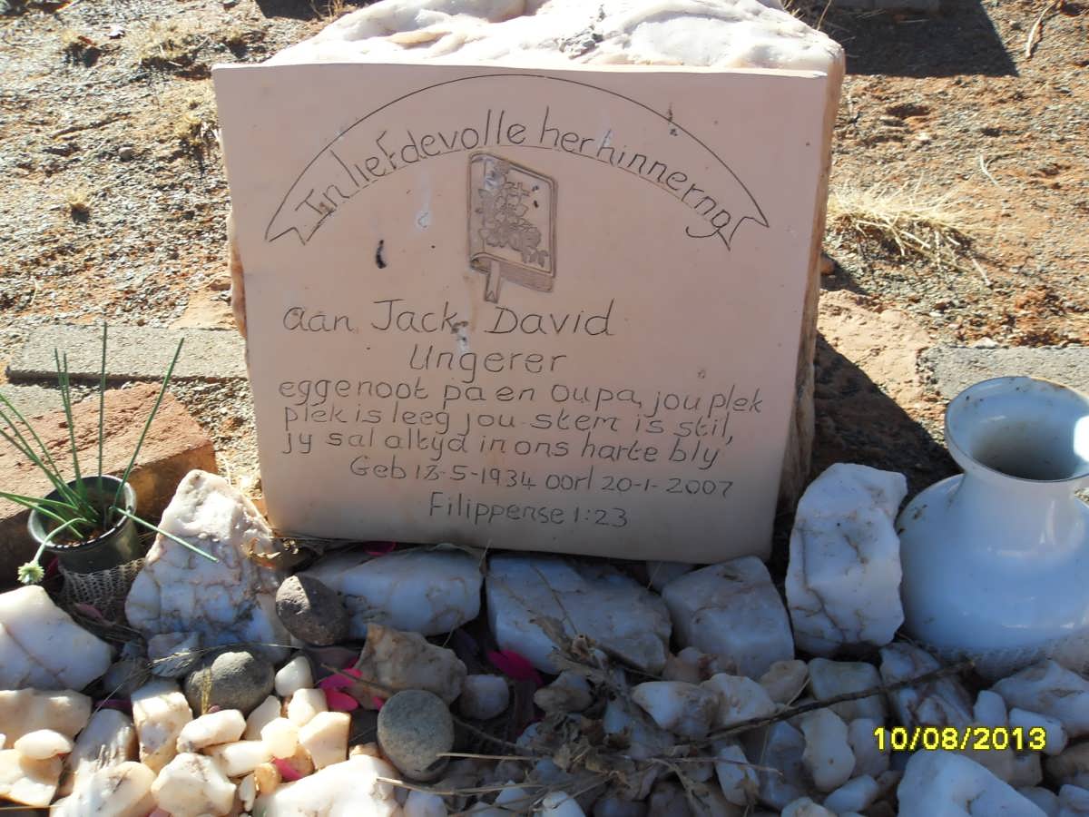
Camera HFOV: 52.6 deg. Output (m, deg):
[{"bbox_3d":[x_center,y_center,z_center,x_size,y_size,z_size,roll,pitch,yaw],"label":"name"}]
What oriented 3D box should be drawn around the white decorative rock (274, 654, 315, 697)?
[{"bbox_3d":[-0.225,0.240,0.991,0.035,0.035,0.035,-1,33,0],"label":"white decorative rock"}]

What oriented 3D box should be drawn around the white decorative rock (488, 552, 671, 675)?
[{"bbox_3d":[0.033,0.197,1.062,0.173,0.080,0.091,8,34,13],"label":"white decorative rock"}]

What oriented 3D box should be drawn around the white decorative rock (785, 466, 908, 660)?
[{"bbox_3d":[0.286,0.143,1.040,0.105,0.180,0.092,-1,34,0],"label":"white decorative rock"}]

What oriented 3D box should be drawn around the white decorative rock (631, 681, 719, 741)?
[{"bbox_3d":[0.117,0.273,0.992,0.078,0.043,0.047,-1,34,0],"label":"white decorative rock"}]

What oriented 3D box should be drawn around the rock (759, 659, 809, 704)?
[{"bbox_3d":[0.211,0.242,0.974,0.043,0.034,0.038,-9,39,-12],"label":"rock"}]

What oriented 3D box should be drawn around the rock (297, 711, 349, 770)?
[{"bbox_3d":[-0.184,0.276,0.917,0.042,0.042,0.040,-1,33,0],"label":"rock"}]

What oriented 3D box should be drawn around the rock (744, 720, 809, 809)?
[{"bbox_3d":[0.201,0.307,0.950,0.054,0.056,0.066,-1,34,0],"label":"rock"}]

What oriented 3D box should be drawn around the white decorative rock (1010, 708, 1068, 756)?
[{"bbox_3d":[0.418,0.274,0.932,0.052,0.026,0.029,20,42,23],"label":"white decorative rock"}]

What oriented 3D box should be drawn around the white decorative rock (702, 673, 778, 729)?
[{"bbox_3d":[0.170,0.254,0.958,0.066,0.041,0.047,0,38,0],"label":"white decorative rock"}]

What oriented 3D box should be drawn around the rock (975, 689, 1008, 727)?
[{"bbox_3d":[0.387,0.260,0.951,0.031,0.030,0.030,0,38,0],"label":"rock"}]

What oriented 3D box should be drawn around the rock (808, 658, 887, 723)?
[{"bbox_3d":[0.266,0.249,0.968,0.067,0.047,0.051,-1,33,0],"label":"rock"}]

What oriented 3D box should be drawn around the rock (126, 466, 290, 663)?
[{"bbox_3d":[-0.319,0.150,1.048,0.150,0.180,0.108,-1,34,0],"label":"rock"}]

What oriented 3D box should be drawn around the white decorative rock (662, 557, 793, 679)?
[{"bbox_3d":[0.176,0.202,1.056,0.119,0.098,0.108,-1,34,0],"label":"white decorative rock"}]

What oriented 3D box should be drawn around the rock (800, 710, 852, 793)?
[{"bbox_3d":[0.233,0.282,0.909,0.044,0.057,0.054,-1,33,0],"label":"rock"}]

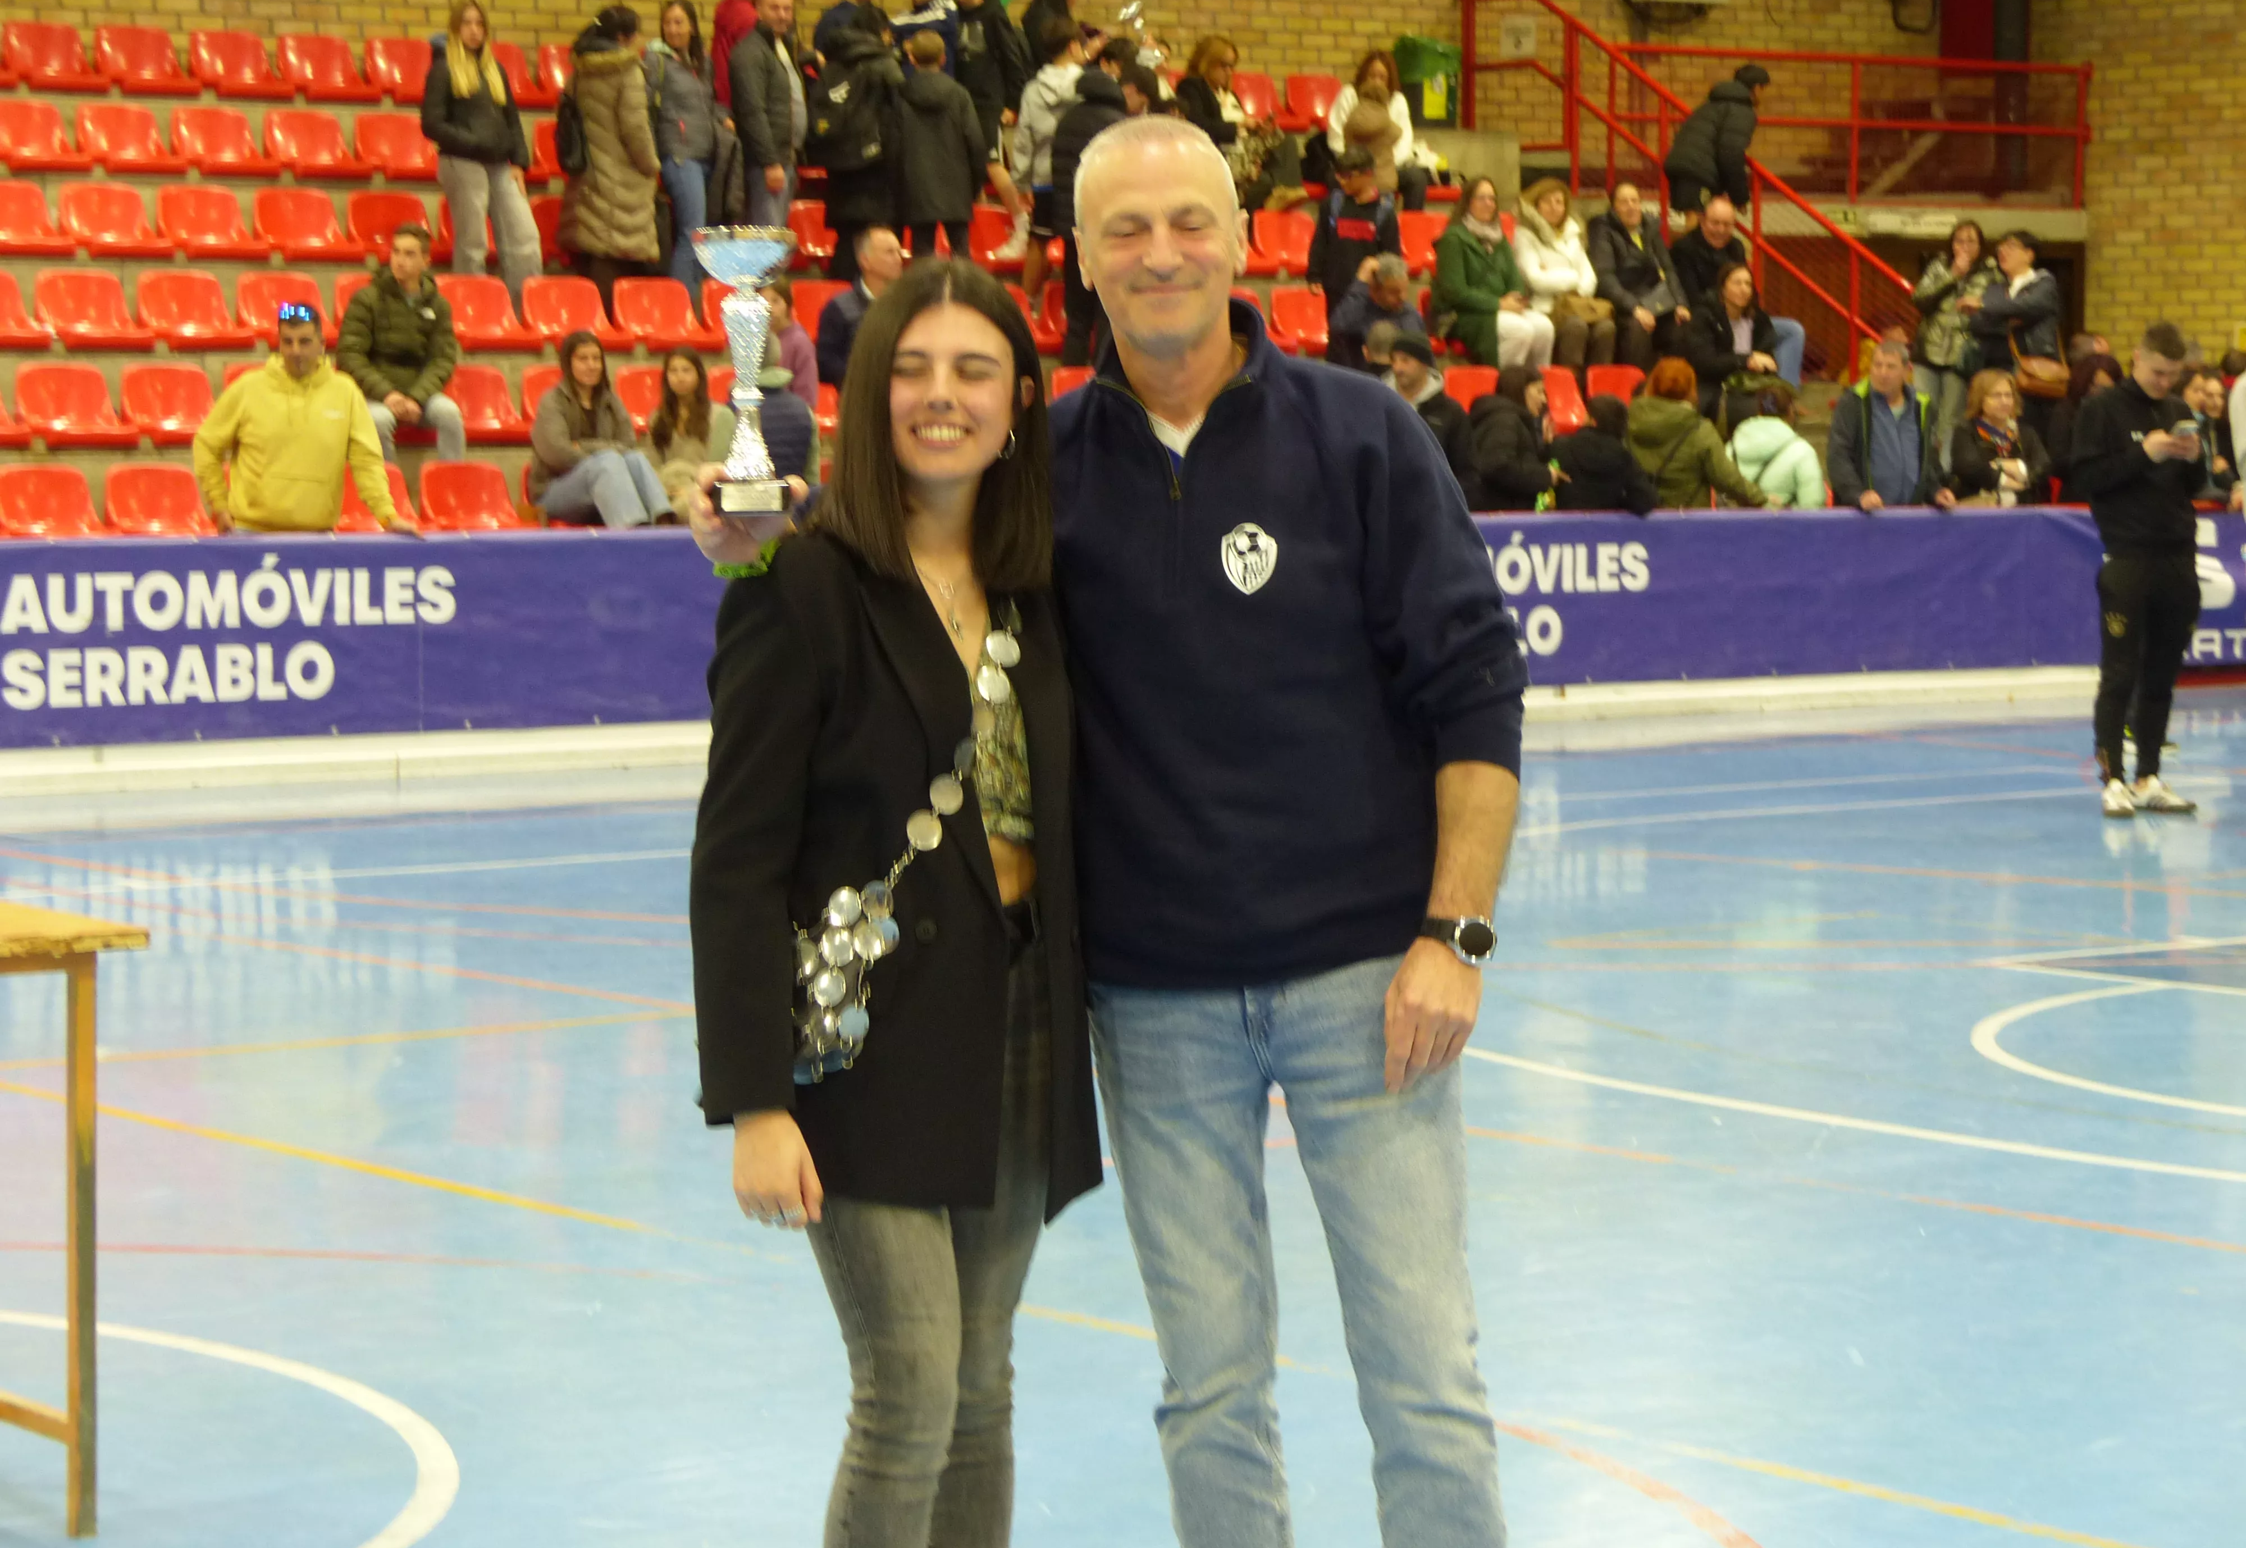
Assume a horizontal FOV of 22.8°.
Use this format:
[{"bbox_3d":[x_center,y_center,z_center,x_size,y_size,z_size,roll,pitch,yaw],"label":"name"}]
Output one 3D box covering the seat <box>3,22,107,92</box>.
[{"bbox_3d":[-5.047,-3.373,26.330,0.421,0.328,0.382,-3,5,-38],"label":"seat"}]

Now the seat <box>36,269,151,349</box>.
[{"bbox_3d":[-4.436,-1.992,23.976,0.421,0.328,0.382,-3,5,-38],"label":"seat"}]

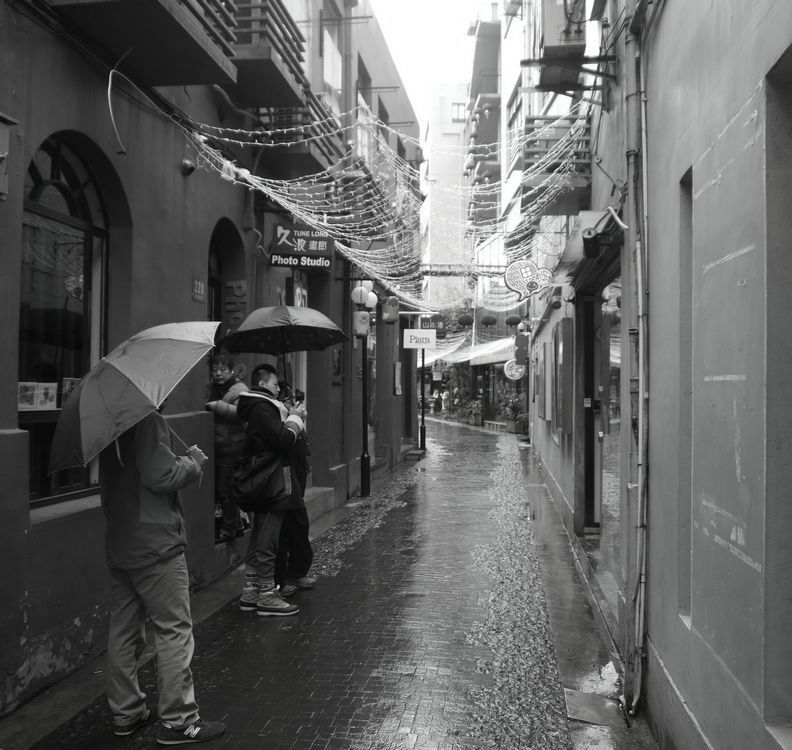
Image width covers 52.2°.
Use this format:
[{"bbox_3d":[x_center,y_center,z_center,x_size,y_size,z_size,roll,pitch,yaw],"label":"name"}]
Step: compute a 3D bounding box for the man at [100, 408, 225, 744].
[{"bbox_3d":[-1.077,0.778,3.706,0.470,1.720,0.500,1,-2,-38],"label":"man"}]

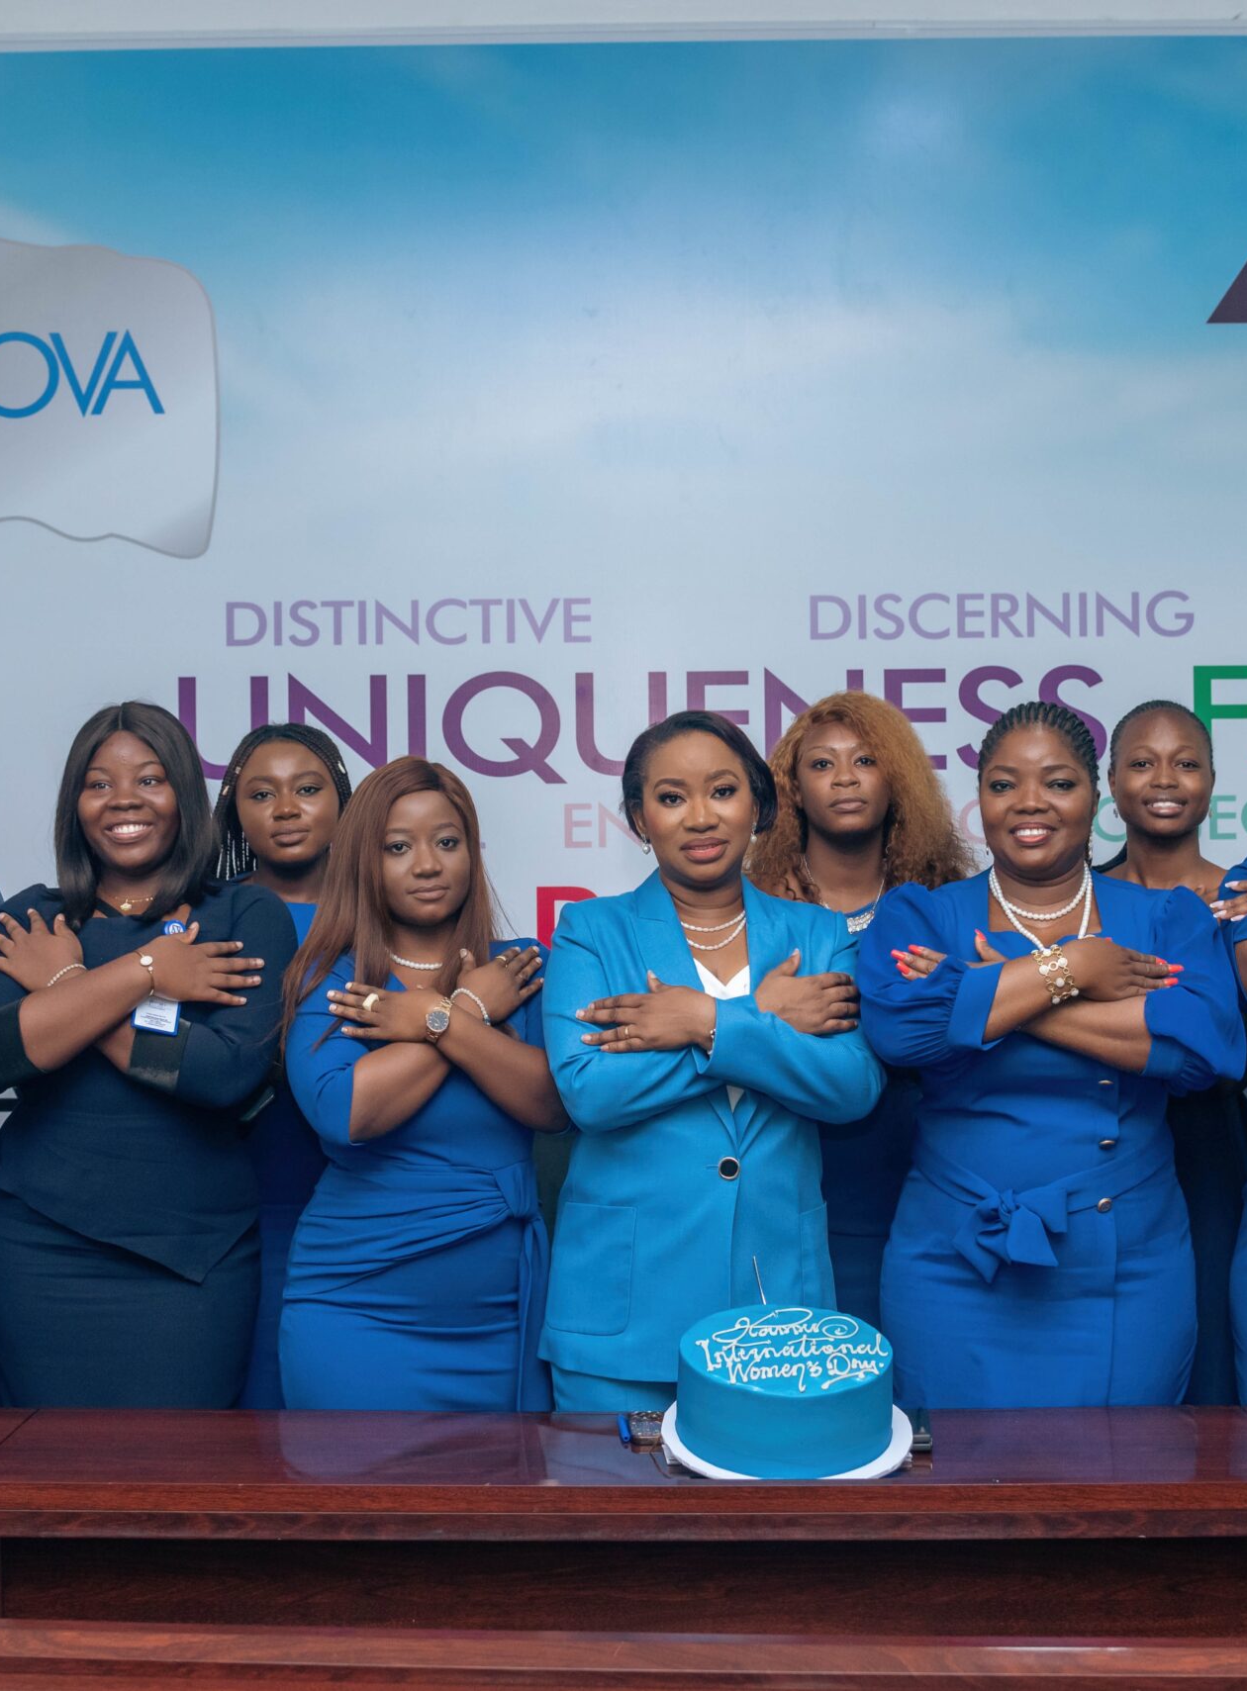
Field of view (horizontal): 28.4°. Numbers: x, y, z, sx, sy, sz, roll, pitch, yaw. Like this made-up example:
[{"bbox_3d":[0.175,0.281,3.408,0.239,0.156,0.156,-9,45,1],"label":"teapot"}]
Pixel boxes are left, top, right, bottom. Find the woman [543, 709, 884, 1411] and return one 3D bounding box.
[{"bbox_3d":[0.123,0.645,3.360,0.470,1.659,0.360,0,0,-10],"label":"woman"}]

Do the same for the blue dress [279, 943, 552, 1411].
[{"bbox_3d":[-0.280,0.579,3.340,0.380,0.892,0.330,0,0,-5],"label":"blue dress"}]

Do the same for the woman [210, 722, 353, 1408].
[{"bbox_3d":[-0.497,0.640,3.660,0.430,1.641,0.300,0,1,-5],"label":"woman"}]

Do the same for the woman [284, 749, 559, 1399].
[{"bbox_3d":[-0.277,0.678,3.360,0.390,1.597,0.360,0,0,-5],"label":"woman"}]

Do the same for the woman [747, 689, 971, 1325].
[{"bbox_3d":[0.354,0.617,3.750,0.440,1.712,0.320,0,0,0],"label":"woman"}]

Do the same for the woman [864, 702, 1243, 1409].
[{"bbox_3d":[0.576,0.636,3.320,0.500,1.659,0.340,0,1,6],"label":"woman"}]

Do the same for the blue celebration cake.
[{"bbox_3d":[0.198,0.664,2.980,0.295,0.115,0.295,0,12,0],"label":"blue celebration cake"}]

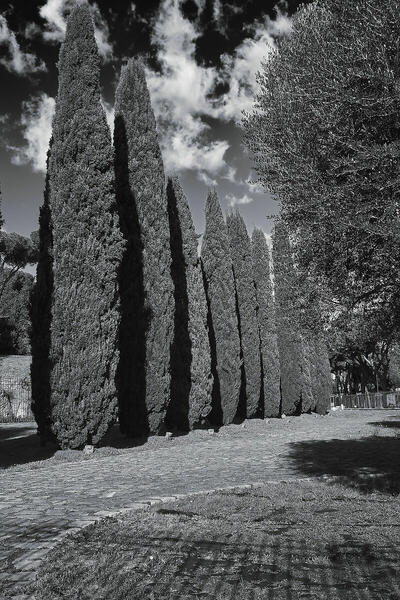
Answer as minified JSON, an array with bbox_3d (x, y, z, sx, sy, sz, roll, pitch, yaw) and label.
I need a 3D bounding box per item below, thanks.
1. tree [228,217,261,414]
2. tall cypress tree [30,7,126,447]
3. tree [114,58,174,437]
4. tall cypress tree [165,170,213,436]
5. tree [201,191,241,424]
[{"bbox_3d":[2.656,0.793,37.870,2.120,13.060,2.120,-4,-9,18],"label":"tree"},{"bbox_3d":[-3.769,-2.703,18.546,2.720,14.030,2.720,-1,-9,0],"label":"tall cypress tree"},{"bbox_3d":[-2.191,-2.441,23.477,2.290,15.090,2.290,-1,-9,0],"label":"tree"},{"bbox_3d":[-0.538,-0.050,28.085,2.130,11.960,2.130,-1,-9,0],"label":"tall cypress tree"},{"bbox_3d":[1.055,0.202,33.012,2.170,12.950,2.170,-1,-9,0],"label":"tree"}]

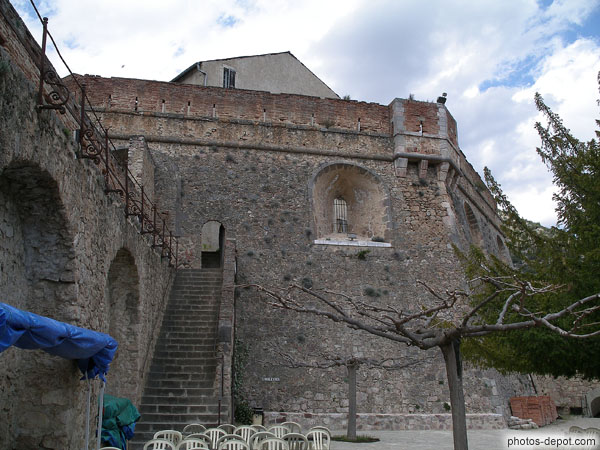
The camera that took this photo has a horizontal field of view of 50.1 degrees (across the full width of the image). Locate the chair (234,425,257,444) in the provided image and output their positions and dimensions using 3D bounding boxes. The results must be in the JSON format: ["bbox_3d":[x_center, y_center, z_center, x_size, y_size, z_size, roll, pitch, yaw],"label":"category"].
[{"bbox_3d":[-1.017,4.236,12.087,0.560,0.830,0.570,-3,-14,12],"label":"chair"}]

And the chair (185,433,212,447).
[{"bbox_3d":[-1.696,3.906,10.675,0.560,0.830,0.570,0,-14,2],"label":"chair"}]

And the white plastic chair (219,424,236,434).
[{"bbox_3d":[-1.481,4.471,13.007,0.560,0.830,0.570,0,-14,2],"label":"white plastic chair"}]

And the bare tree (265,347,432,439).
[{"bbox_3d":[1.548,5.201,19.974,5.190,2.790,4.410,0,-14,0],"label":"bare tree"}]

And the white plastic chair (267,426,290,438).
[{"bbox_3d":[-0.407,4.230,12.037,0.560,0.830,0.570,0,-14,0],"label":"white plastic chair"}]

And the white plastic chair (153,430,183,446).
[{"bbox_3d":[-2.290,3.995,11.065,0.560,0.830,0.570,6,-15,-24],"label":"white plastic chair"}]

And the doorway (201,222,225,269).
[{"bbox_3d":[-3.303,0.824,24.128,0.870,1.970,0.500,2,-14,-10],"label":"doorway"}]

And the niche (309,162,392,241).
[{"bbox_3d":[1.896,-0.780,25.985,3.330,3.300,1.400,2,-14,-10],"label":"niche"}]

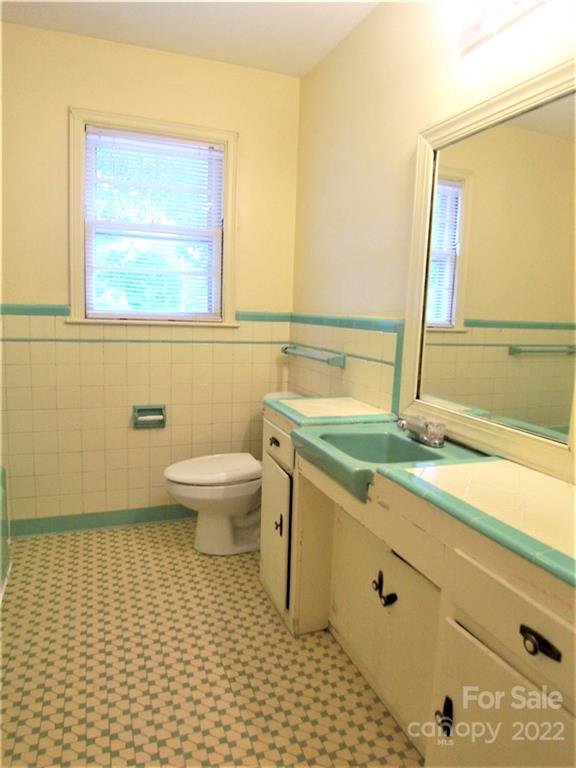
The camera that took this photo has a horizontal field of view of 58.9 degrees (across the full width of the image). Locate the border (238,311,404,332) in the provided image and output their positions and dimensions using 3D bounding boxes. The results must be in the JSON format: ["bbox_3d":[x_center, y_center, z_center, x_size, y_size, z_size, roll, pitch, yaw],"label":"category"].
[{"bbox_3d":[0.073,-0.287,2.313,0.316,0.049,1.127,-1,9,-21],"label":"border"}]

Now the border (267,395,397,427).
[{"bbox_3d":[0.148,0.100,2.002,0.413,0.034,0.423,-1,9,-21],"label":"border"}]

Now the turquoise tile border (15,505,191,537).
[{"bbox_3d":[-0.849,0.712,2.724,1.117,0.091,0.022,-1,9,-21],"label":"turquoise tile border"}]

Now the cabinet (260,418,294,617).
[{"bbox_3d":[0.143,0.504,2.067,0.390,0.750,0.431,-1,9,-21],"label":"cabinet"}]

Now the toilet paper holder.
[{"bbox_3d":[-0.725,0.174,2.681,0.162,0.119,0.061,-1,9,-21],"label":"toilet paper holder"}]

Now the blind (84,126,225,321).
[{"bbox_3d":[-0.661,-0.776,2.581,0.672,0.906,0.046,-1,9,-21],"label":"blind"}]

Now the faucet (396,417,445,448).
[{"bbox_3d":[0.413,0.143,1.582,0.118,0.076,0.155,-1,9,-21],"label":"faucet"}]

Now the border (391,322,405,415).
[{"bbox_3d":[0.400,-0.055,1.890,0.016,0.350,0.048,-1,9,-21],"label":"border"}]

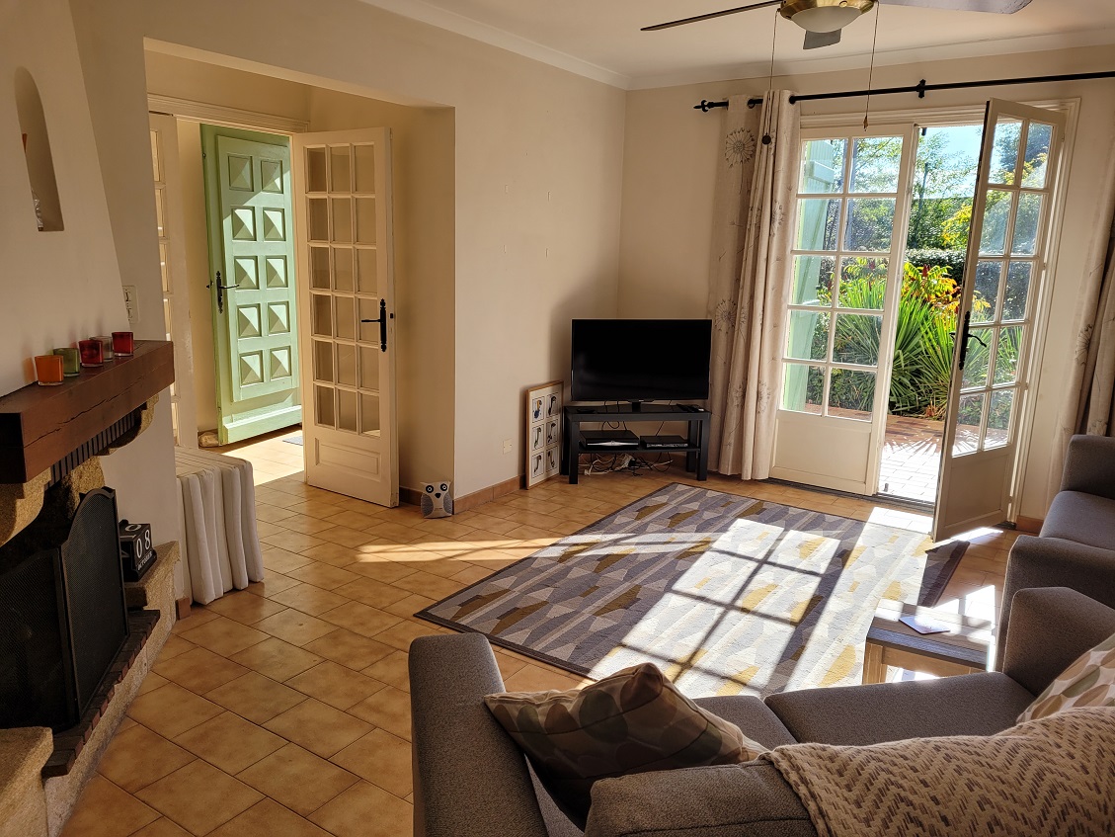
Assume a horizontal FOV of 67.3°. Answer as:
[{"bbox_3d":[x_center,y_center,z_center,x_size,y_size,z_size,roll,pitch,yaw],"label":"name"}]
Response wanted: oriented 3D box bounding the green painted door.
[{"bbox_3d":[-2.161,-0.966,6.087,0.070,2.185,0.955,6,13,20],"label":"green painted door"}]

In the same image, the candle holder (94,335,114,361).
[{"bbox_3d":[-1.399,-0.214,2.571,0.056,0.071,0.056,-3,13,-19],"label":"candle holder"}]

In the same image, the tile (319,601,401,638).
[{"bbox_3d":[-0.782,0.805,3.346,0.297,0.010,0.202,9,14,32],"label":"tile"}]

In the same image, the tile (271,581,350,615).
[{"bbox_3d":[-1.035,0.764,3.506,0.300,0.010,0.200,9,15,32],"label":"tile"}]

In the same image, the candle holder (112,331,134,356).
[{"bbox_3d":[-1.391,-0.238,2.682,0.056,0.071,0.056,-3,13,-19],"label":"candle holder"}]

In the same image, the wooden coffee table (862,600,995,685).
[{"bbox_3d":[1.040,0.821,2.399,0.300,0.470,0.305,8,14,27],"label":"wooden coffee table"}]

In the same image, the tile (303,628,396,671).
[{"bbox_3d":[-0.769,0.860,3.105,0.300,0.010,0.200,9,15,32],"label":"tile"}]

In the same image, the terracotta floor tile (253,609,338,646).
[{"bbox_3d":[-1.020,0.816,3.257,0.297,0.010,0.202,9,14,32],"label":"terracotta floor tile"}]

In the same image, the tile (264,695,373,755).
[{"bbox_3d":[-0.744,0.964,2.609,0.297,0.010,0.202,9,14,32],"label":"tile"}]

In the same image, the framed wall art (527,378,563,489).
[{"bbox_3d":[-0.077,0.097,5.201,0.020,0.615,0.395,7,14,31],"label":"framed wall art"}]

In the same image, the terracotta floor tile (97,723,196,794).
[{"bbox_3d":[-1.227,0.992,2.447,0.300,0.010,0.200,9,15,32],"label":"terracotta floor tile"}]

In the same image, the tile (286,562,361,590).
[{"bbox_3d":[-1.045,0.710,3.748,0.300,0.010,0.200,9,15,32],"label":"tile"}]

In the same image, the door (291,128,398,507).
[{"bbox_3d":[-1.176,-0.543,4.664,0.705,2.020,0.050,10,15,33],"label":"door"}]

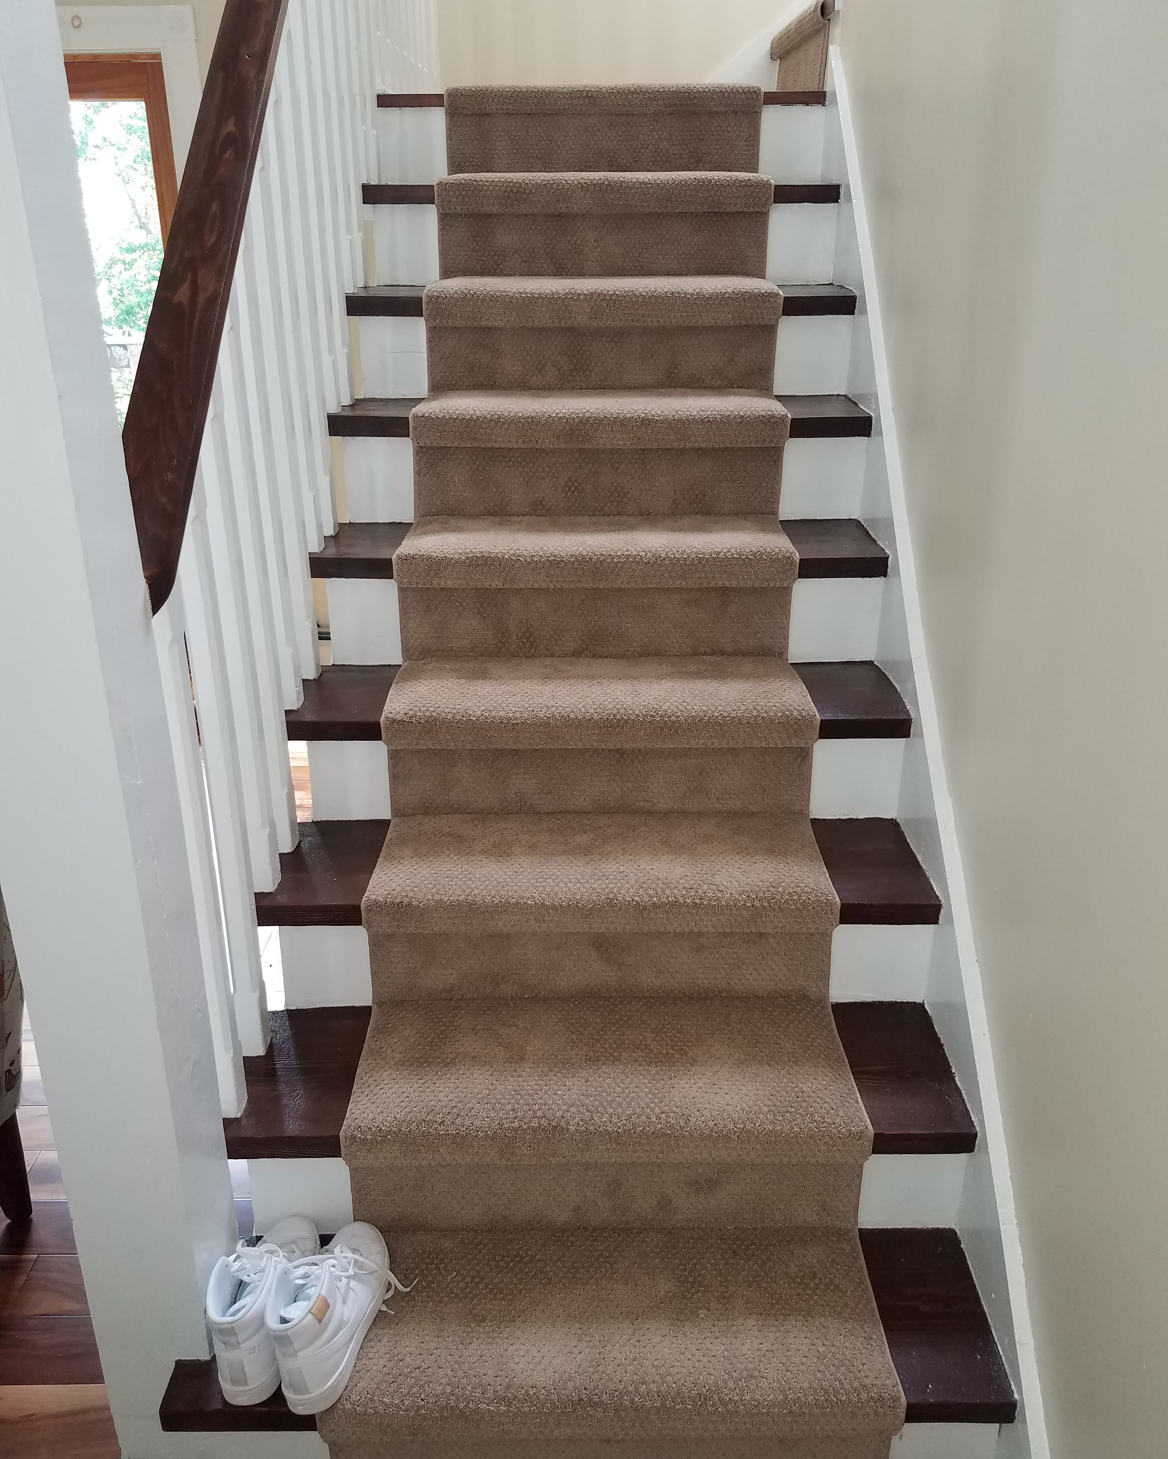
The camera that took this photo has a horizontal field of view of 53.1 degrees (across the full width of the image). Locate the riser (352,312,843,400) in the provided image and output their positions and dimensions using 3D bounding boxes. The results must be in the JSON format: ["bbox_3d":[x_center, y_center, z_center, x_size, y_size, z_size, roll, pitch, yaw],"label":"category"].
[{"bbox_3d":[0.038,-0.763,2.381,0.991,0.164,0.024,0,24,0],"label":"riser"}]

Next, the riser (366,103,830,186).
[{"bbox_3d":[0.042,-1.350,2.730,1.027,0.174,0.020,0,23,-1],"label":"riser"}]

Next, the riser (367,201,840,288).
[{"bbox_3d":[0.040,-1.062,2.581,1.027,0.167,0.020,0,23,-1],"label":"riser"}]

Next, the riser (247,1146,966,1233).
[{"bbox_3d":[0.028,0.615,1.597,0.960,0.158,0.019,0,23,1],"label":"riser"}]

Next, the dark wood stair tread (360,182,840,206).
[{"bbox_3d":[0.027,-1.177,2.576,1.015,0.035,0.269,0,24,0],"label":"dark wood stair tread"}]

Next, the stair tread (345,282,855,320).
[{"bbox_3d":[0.031,-0.866,2.363,0.975,0.036,0.263,0,23,1],"label":"stair tread"}]

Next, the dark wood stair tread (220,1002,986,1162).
[{"bbox_3d":[0.023,0.487,1.651,0.975,0.036,0.263,0,23,1],"label":"dark wood stair tread"}]

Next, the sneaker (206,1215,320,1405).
[{"bbox_3d":[-0.415,0.715,1.535,0.098,0.152,0.263,1,23,3],"label":"sneaker"}]

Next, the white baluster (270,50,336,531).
[{"bbox_3d":[-0.477,-0.760,1.995,0.034,0.867,0.034,0,24,0],"label":"white baluster"}]

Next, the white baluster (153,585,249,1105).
[{"bbox_3d":[-0.494,0.174,1.492,0.041,0.775,0.041,0,23,-1],"label":"white baluster"}]

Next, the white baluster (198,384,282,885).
[{"bbox_3d":[-0.492,-0.116,1.653,0.041,0.775,0.041,0,23,-1],"label":"white baluster"}]

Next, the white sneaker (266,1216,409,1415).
[{"bbox_3d":[-0.319,0.715,1.515,0.106,0.132,0.272,2,24,4],"label":"white sneaker"}]

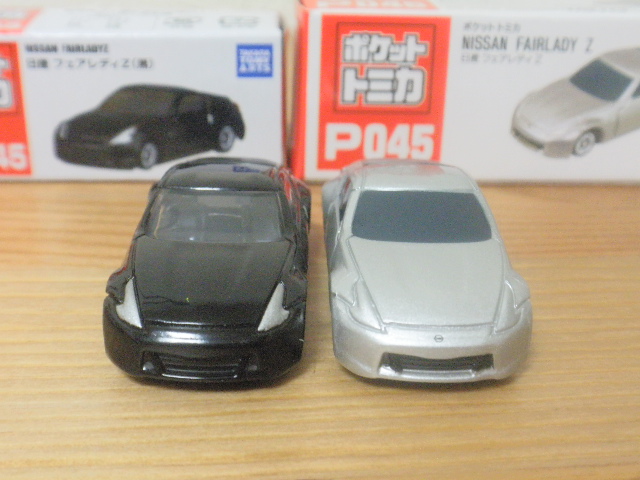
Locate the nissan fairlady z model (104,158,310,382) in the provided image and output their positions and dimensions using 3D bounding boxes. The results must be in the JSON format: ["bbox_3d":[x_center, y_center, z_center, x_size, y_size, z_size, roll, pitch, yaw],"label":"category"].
[{"bbox_3d":[-0.011,0.001,0.112,0.021,0.015,0.047,1,22,0],"label":"nissan fairlady z model"}]

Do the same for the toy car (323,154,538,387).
[{"bbox_3d":[0.011,0.001,0.113,0.021,0.015,0.047,0,22,-2],"label":"toy car"}]

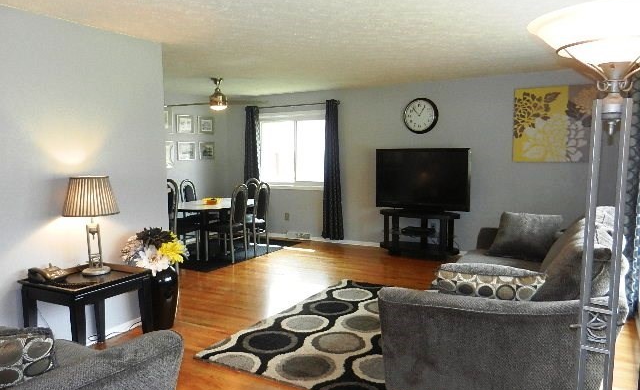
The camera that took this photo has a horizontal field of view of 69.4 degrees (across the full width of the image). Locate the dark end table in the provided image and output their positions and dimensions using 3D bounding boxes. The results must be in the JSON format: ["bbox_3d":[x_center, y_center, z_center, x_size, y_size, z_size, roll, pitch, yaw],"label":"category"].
[{"bbox_3d":[-1.641,0.894,3.307,0.590,0.625,0.610,3,7,31],"label":"dark end table"}]

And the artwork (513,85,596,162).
[{"bbox_3d":[2.865,-0.858,5.686,0.915,0.920,0.040,3,7,31],"label":"artwork"}]

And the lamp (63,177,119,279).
[{"bbox_3d":[-1.622,0.213,3.339,0.416,0.693,0.416,3,6,30],"label":"lamp"}]

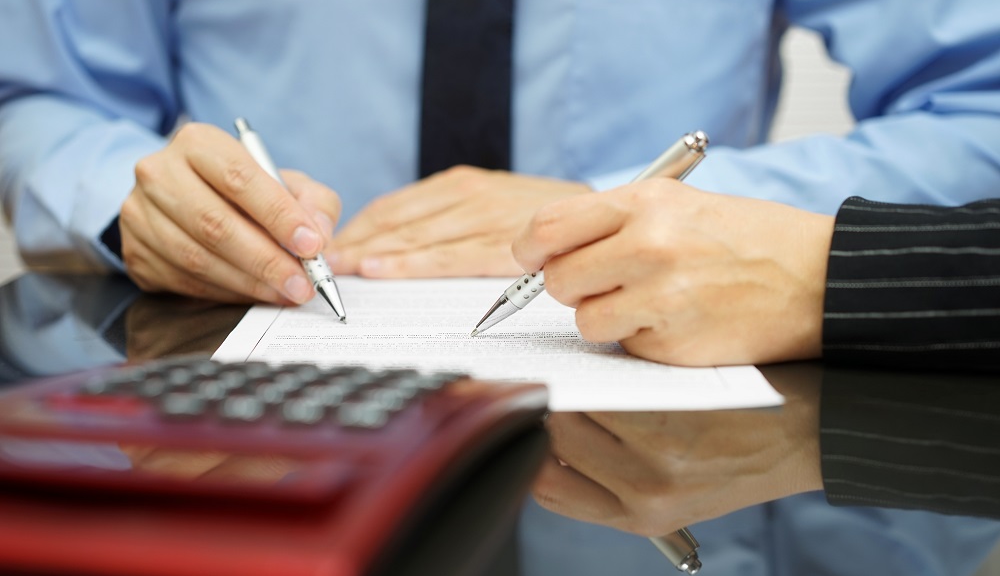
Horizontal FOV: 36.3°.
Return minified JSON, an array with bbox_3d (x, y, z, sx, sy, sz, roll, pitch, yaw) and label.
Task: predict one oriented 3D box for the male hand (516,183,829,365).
[{"bbox_3d":[0.070,-0.011,0.620,0.132,0.068,0.078,2,10,14],"label":"male hand"}]

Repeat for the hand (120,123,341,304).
[{"bbox_3d":[-0.136,-0.038,0.751,0.085,0.078,0.140,-7,12,-33],"label":"hand"}]

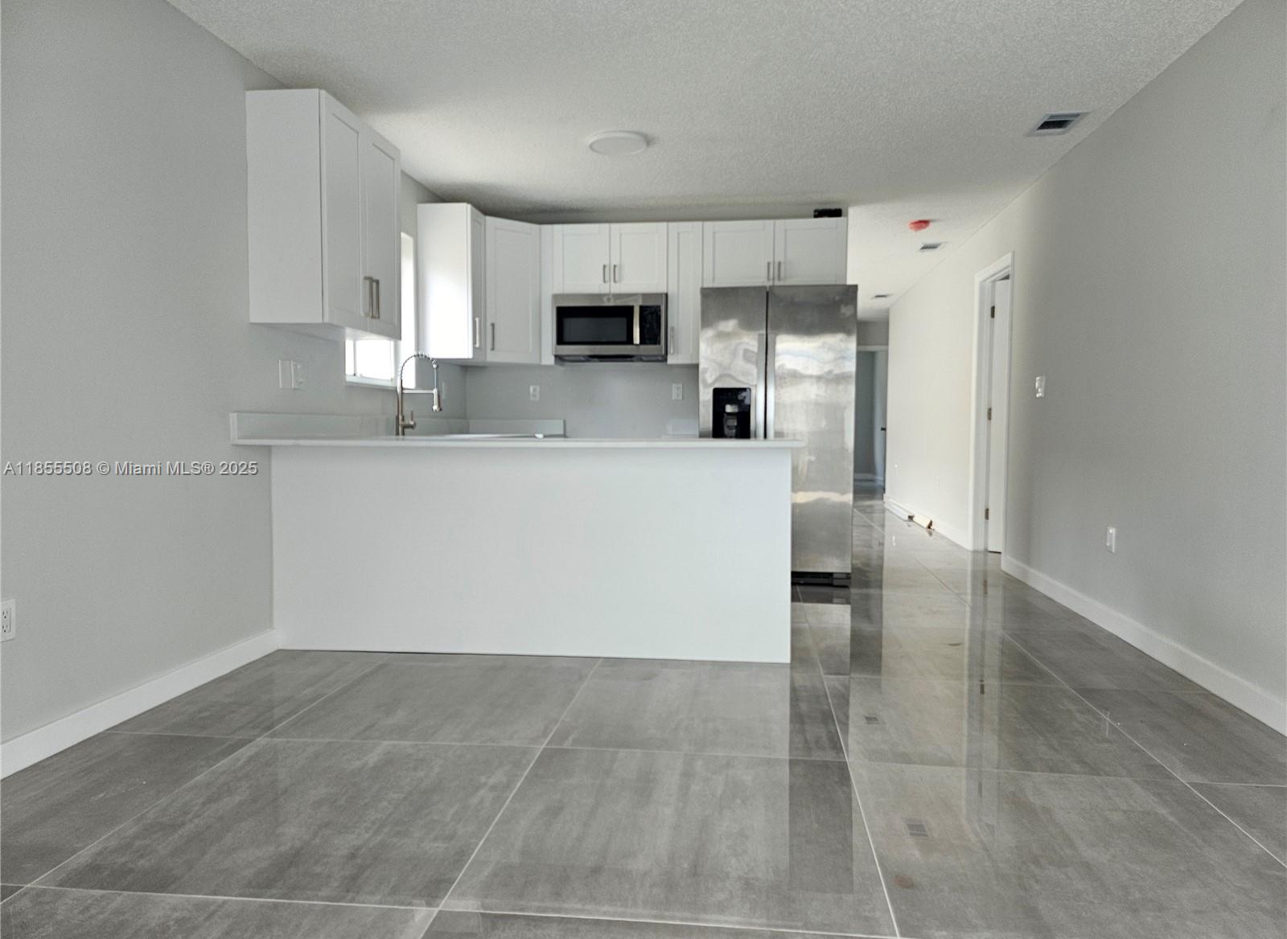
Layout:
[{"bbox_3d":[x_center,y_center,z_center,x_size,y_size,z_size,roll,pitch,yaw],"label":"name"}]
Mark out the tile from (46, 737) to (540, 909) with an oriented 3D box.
[{"bbox_3d":[-0.791,0.861,2.271,0.900,0.012,0.895,0,3,7],"label":"tile"}]

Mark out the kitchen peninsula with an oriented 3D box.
[{"bbox_3d":[-0.459,0.322,3.857,2.210,0.909,0.933,0,3,7],"label":"kitchen peninsula"}]

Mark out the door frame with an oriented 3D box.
[{"bbox_3d":[2.504,-0.398,6.315,0.150,2.090,0.910,0,3,7],"label":"door frame"}]

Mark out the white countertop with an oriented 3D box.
[{"bbox_3d":[-0.458,-0.118,3.836,2.210,0.027,0.933,0,3,7],"label":"white countertop"}]

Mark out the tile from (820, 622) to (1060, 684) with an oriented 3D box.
[{"bbox_3d":[1.194,0.785,3.828,0.895,0.010,0.905,0,3,7],"label":"tile"}]

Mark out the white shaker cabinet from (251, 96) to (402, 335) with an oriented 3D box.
[{"bbox_3d":[-1.383,-1.069,3.966,0.329,0.922,0.779,0,3,7],"label":"white shaker cabinet"}]

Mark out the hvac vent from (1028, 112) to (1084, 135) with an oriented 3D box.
[{"bbox_3d":[2.011,-1.681,4.352,0.200,0.025,0.335,0,3,7],"label":"hvac vent"}]

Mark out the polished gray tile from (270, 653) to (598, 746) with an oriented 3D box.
[{"bbox_3d":[-0.684,0.815,3.159,0.893,0.010,0.897,0,3,7],"label":"polished gray tile"}]

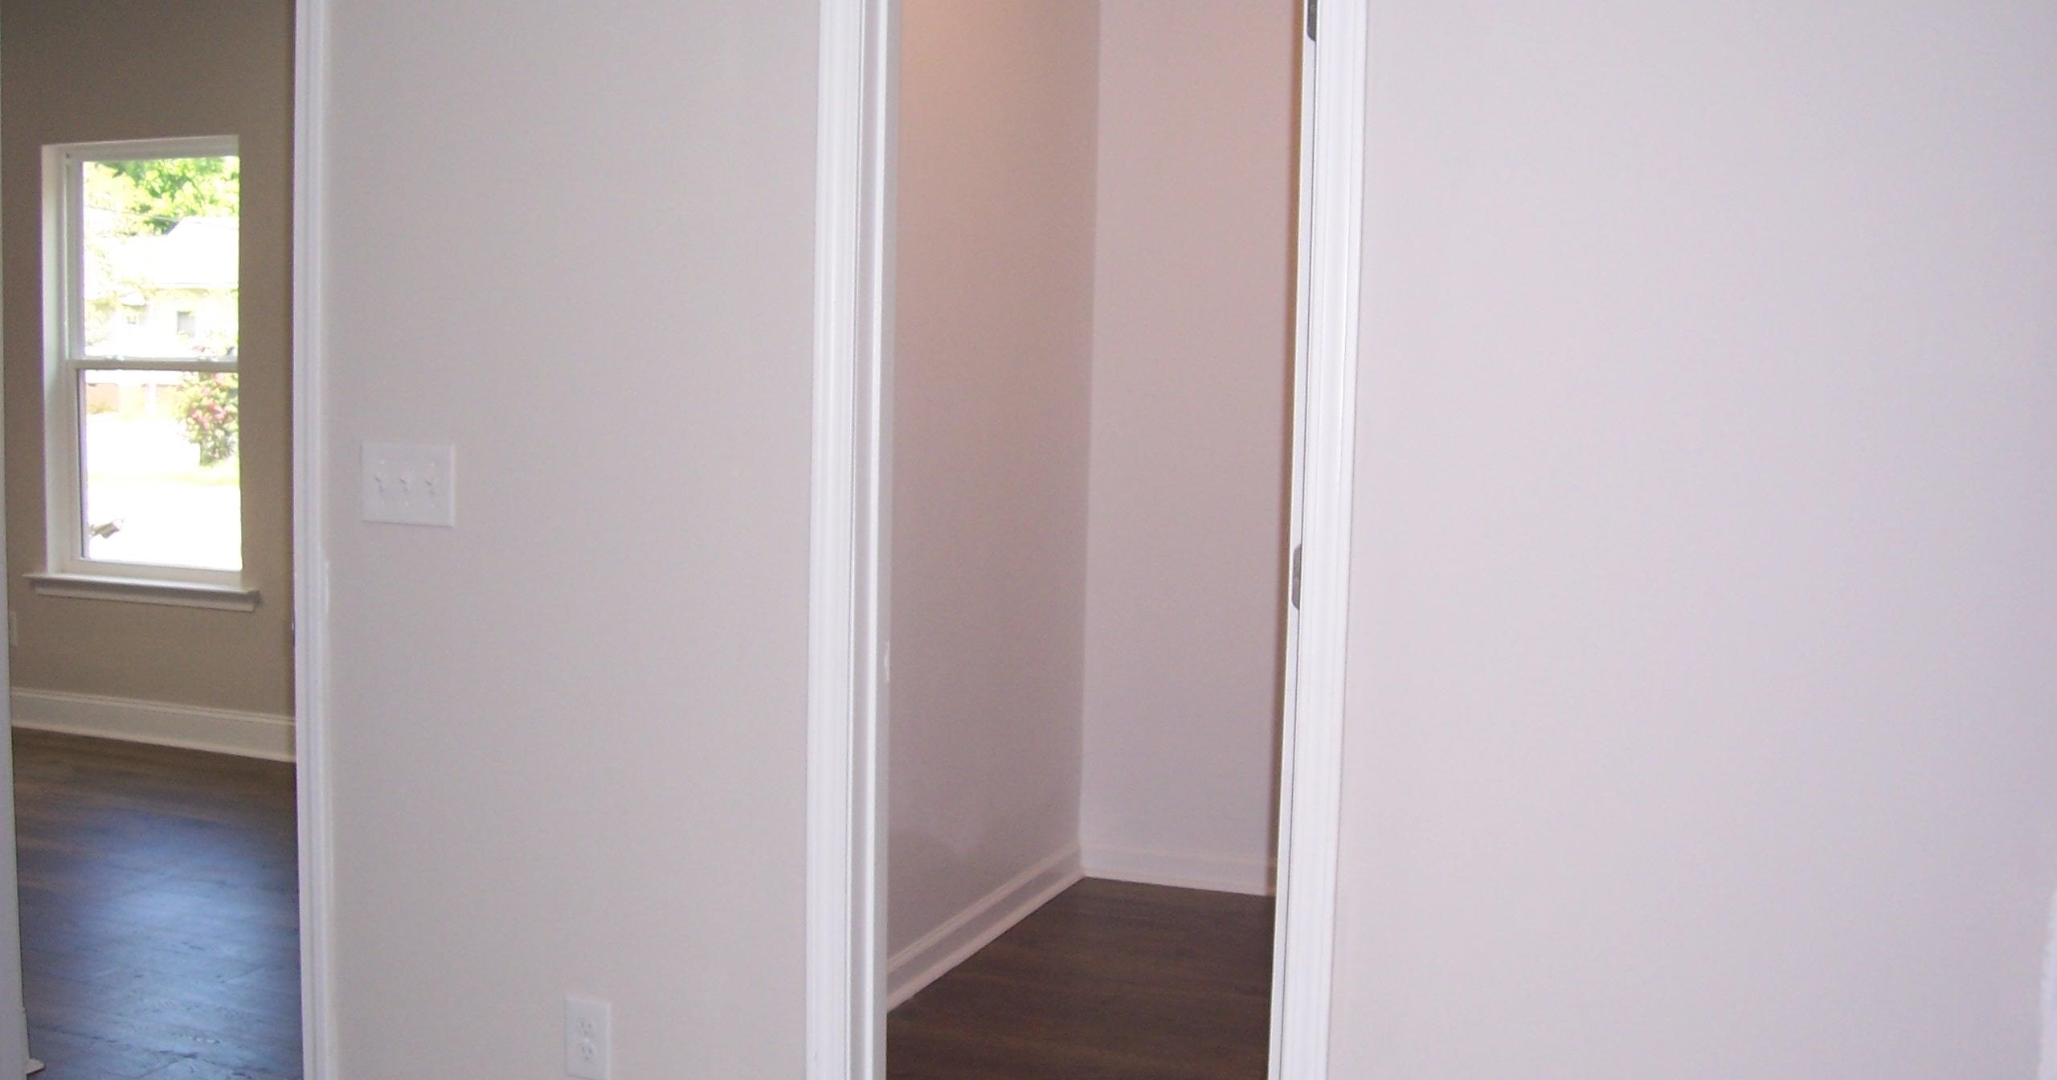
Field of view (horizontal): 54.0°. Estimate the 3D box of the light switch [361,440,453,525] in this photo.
[{"bbox_3d":[-0.938,-0.083,3.043,0.169,0.122,0.013,3,5,21],"label":"light switch"}]

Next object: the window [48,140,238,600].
[{"bbox_3d":[-3.043,-0.620,7.019,0.910,1.530,0.130,3,5,21],"label":"window"}]

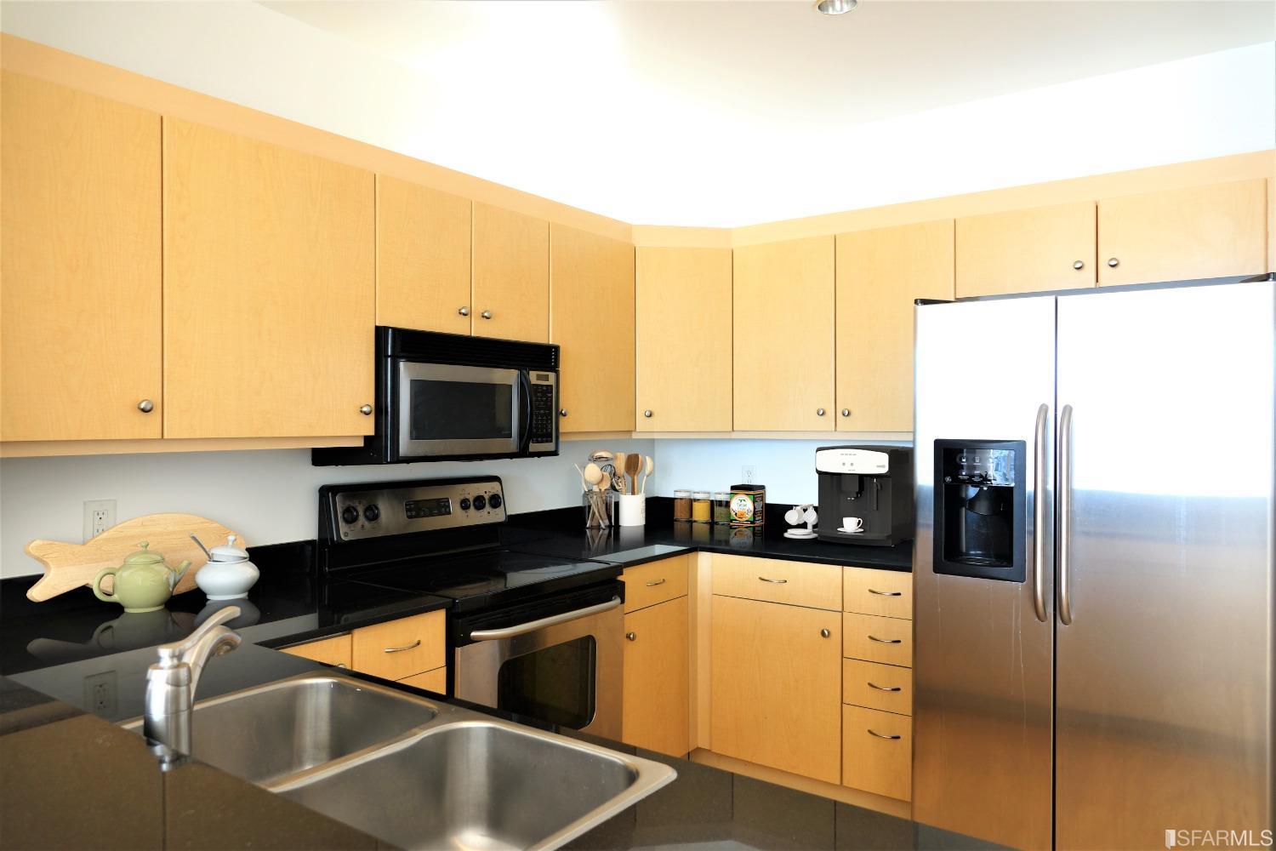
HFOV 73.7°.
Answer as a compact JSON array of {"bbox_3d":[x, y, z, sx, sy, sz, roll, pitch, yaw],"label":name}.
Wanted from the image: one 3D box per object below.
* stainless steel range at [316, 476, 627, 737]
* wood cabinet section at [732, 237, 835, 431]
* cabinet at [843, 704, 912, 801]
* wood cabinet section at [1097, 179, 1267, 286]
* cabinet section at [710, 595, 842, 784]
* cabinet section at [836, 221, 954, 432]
[{"bbox_3d":[-0.516,0.794,2.808,0.710,1.195,0.759,0,0,36],"label":"stainless steel range"},{"bbox_3d":[0.679,-0.358,3.584,0.457,0.766,0.313,0,0,36],"label":"wood cabinet section"},{"bbox_3d":[1.021,1.139,3.188,0.290,0.292,0.587,0,0,36],"label":"cabinet"},{"bbox_3d":[1.780,-0.593,2.784,0.448,0.285,0.313,0,0,36],"label":"wood cabinet section"},{"bbox_3d":[0.675,0.968,3.405,0.535,0.618,0.569,0,0,36],"label":"cabinet section"},{"bbox_3d":[1.047,-0.356,3.317,0.453,0.766,0.313,0,0,36],"label":"cabinet section"}]

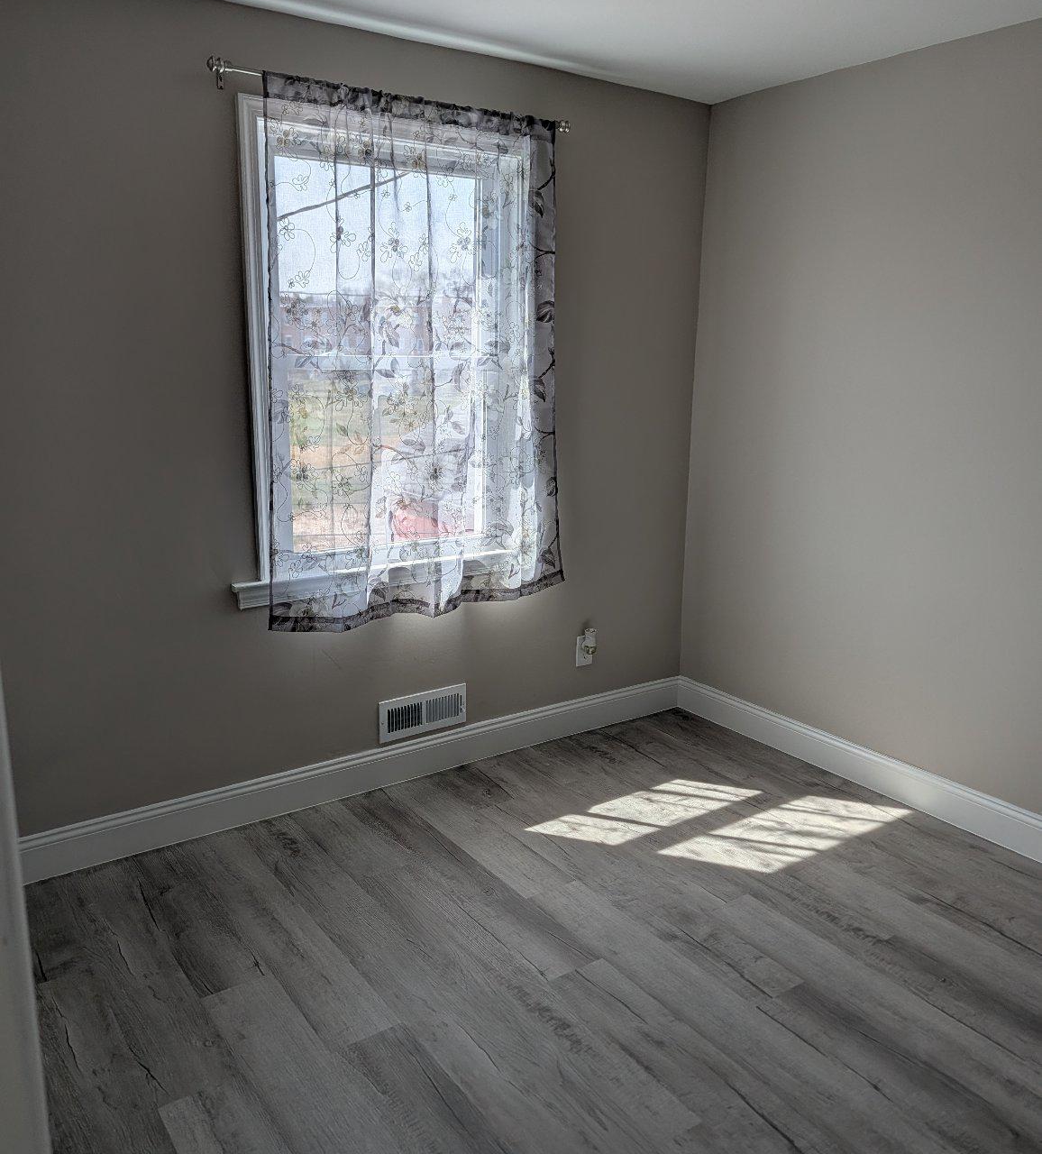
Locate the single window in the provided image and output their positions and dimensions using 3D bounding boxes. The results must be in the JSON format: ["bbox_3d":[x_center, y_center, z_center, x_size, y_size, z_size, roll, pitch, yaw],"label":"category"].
[{"bbox_3d":[-0.293,-0.651,3.053,1.090,1.602,0.095,-8,16,-34],"label":"single window"}]

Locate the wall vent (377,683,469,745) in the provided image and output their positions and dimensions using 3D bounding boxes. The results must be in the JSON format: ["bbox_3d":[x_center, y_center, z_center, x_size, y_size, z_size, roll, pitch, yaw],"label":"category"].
[{"bbox_3d":[-0.342,0.476,3.371,0.347,0.146,0.020,-8,16,-34],"label":"wall vent"}]

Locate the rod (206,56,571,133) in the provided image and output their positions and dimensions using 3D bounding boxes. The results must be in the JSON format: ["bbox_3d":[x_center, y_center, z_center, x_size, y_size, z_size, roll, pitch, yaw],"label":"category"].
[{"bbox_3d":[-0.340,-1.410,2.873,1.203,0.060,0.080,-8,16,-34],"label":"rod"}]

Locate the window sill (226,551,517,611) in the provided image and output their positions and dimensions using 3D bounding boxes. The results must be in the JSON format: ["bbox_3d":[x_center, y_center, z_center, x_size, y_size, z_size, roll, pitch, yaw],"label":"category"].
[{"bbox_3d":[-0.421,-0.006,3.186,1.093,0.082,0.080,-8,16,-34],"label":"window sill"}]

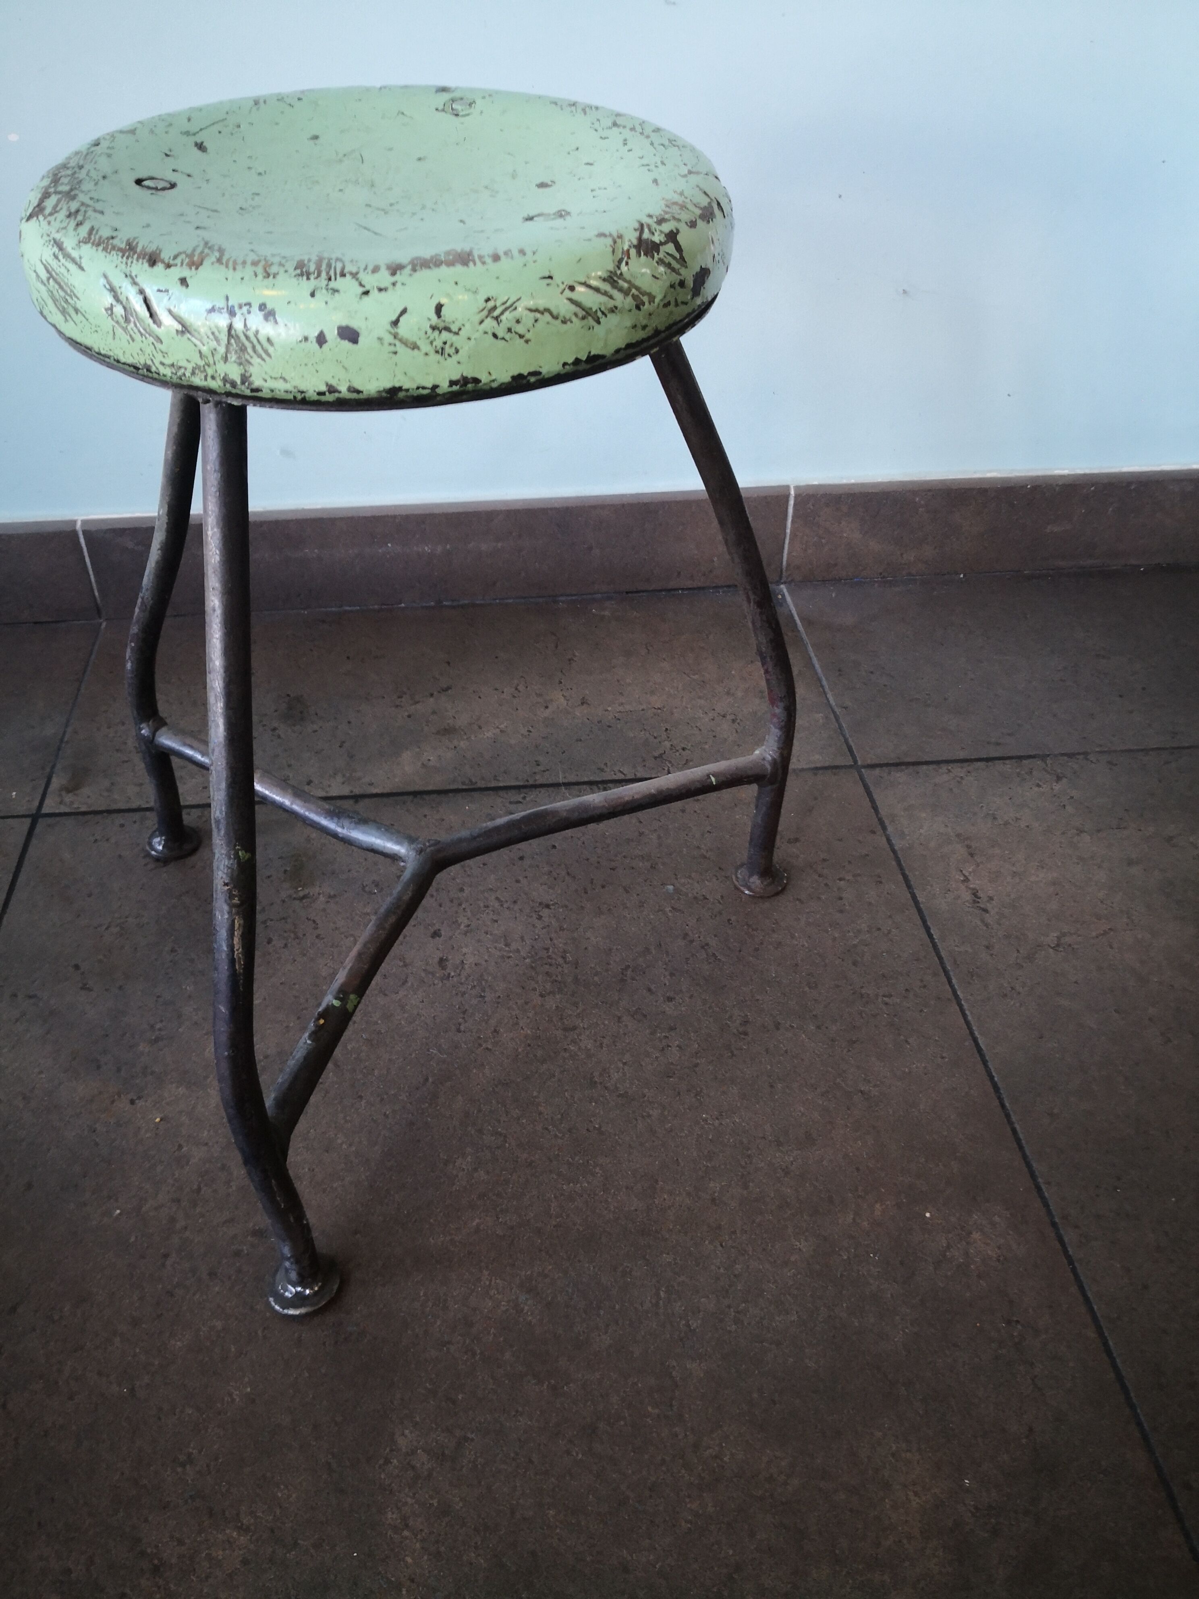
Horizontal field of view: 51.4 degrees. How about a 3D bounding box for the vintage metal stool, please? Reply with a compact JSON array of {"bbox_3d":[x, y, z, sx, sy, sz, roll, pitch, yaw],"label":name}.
[{"bbox_3d":[-0.108,-0.040,0.597,0.446,0.472,0.379,5,41,5],"label":"vintage metal stool"}]

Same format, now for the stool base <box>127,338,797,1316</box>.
[{"bbox_3d":[-0.109,-0.015,0.607,0.446,0.421,0.360,5,41,5],"label":"stool base"}]

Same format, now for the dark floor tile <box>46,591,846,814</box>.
[{"bbox_3d":[-0.117,-0.088,1.023,0.601,0.010,0.260,-4,41,-5],"label":"dark floor tile"}]

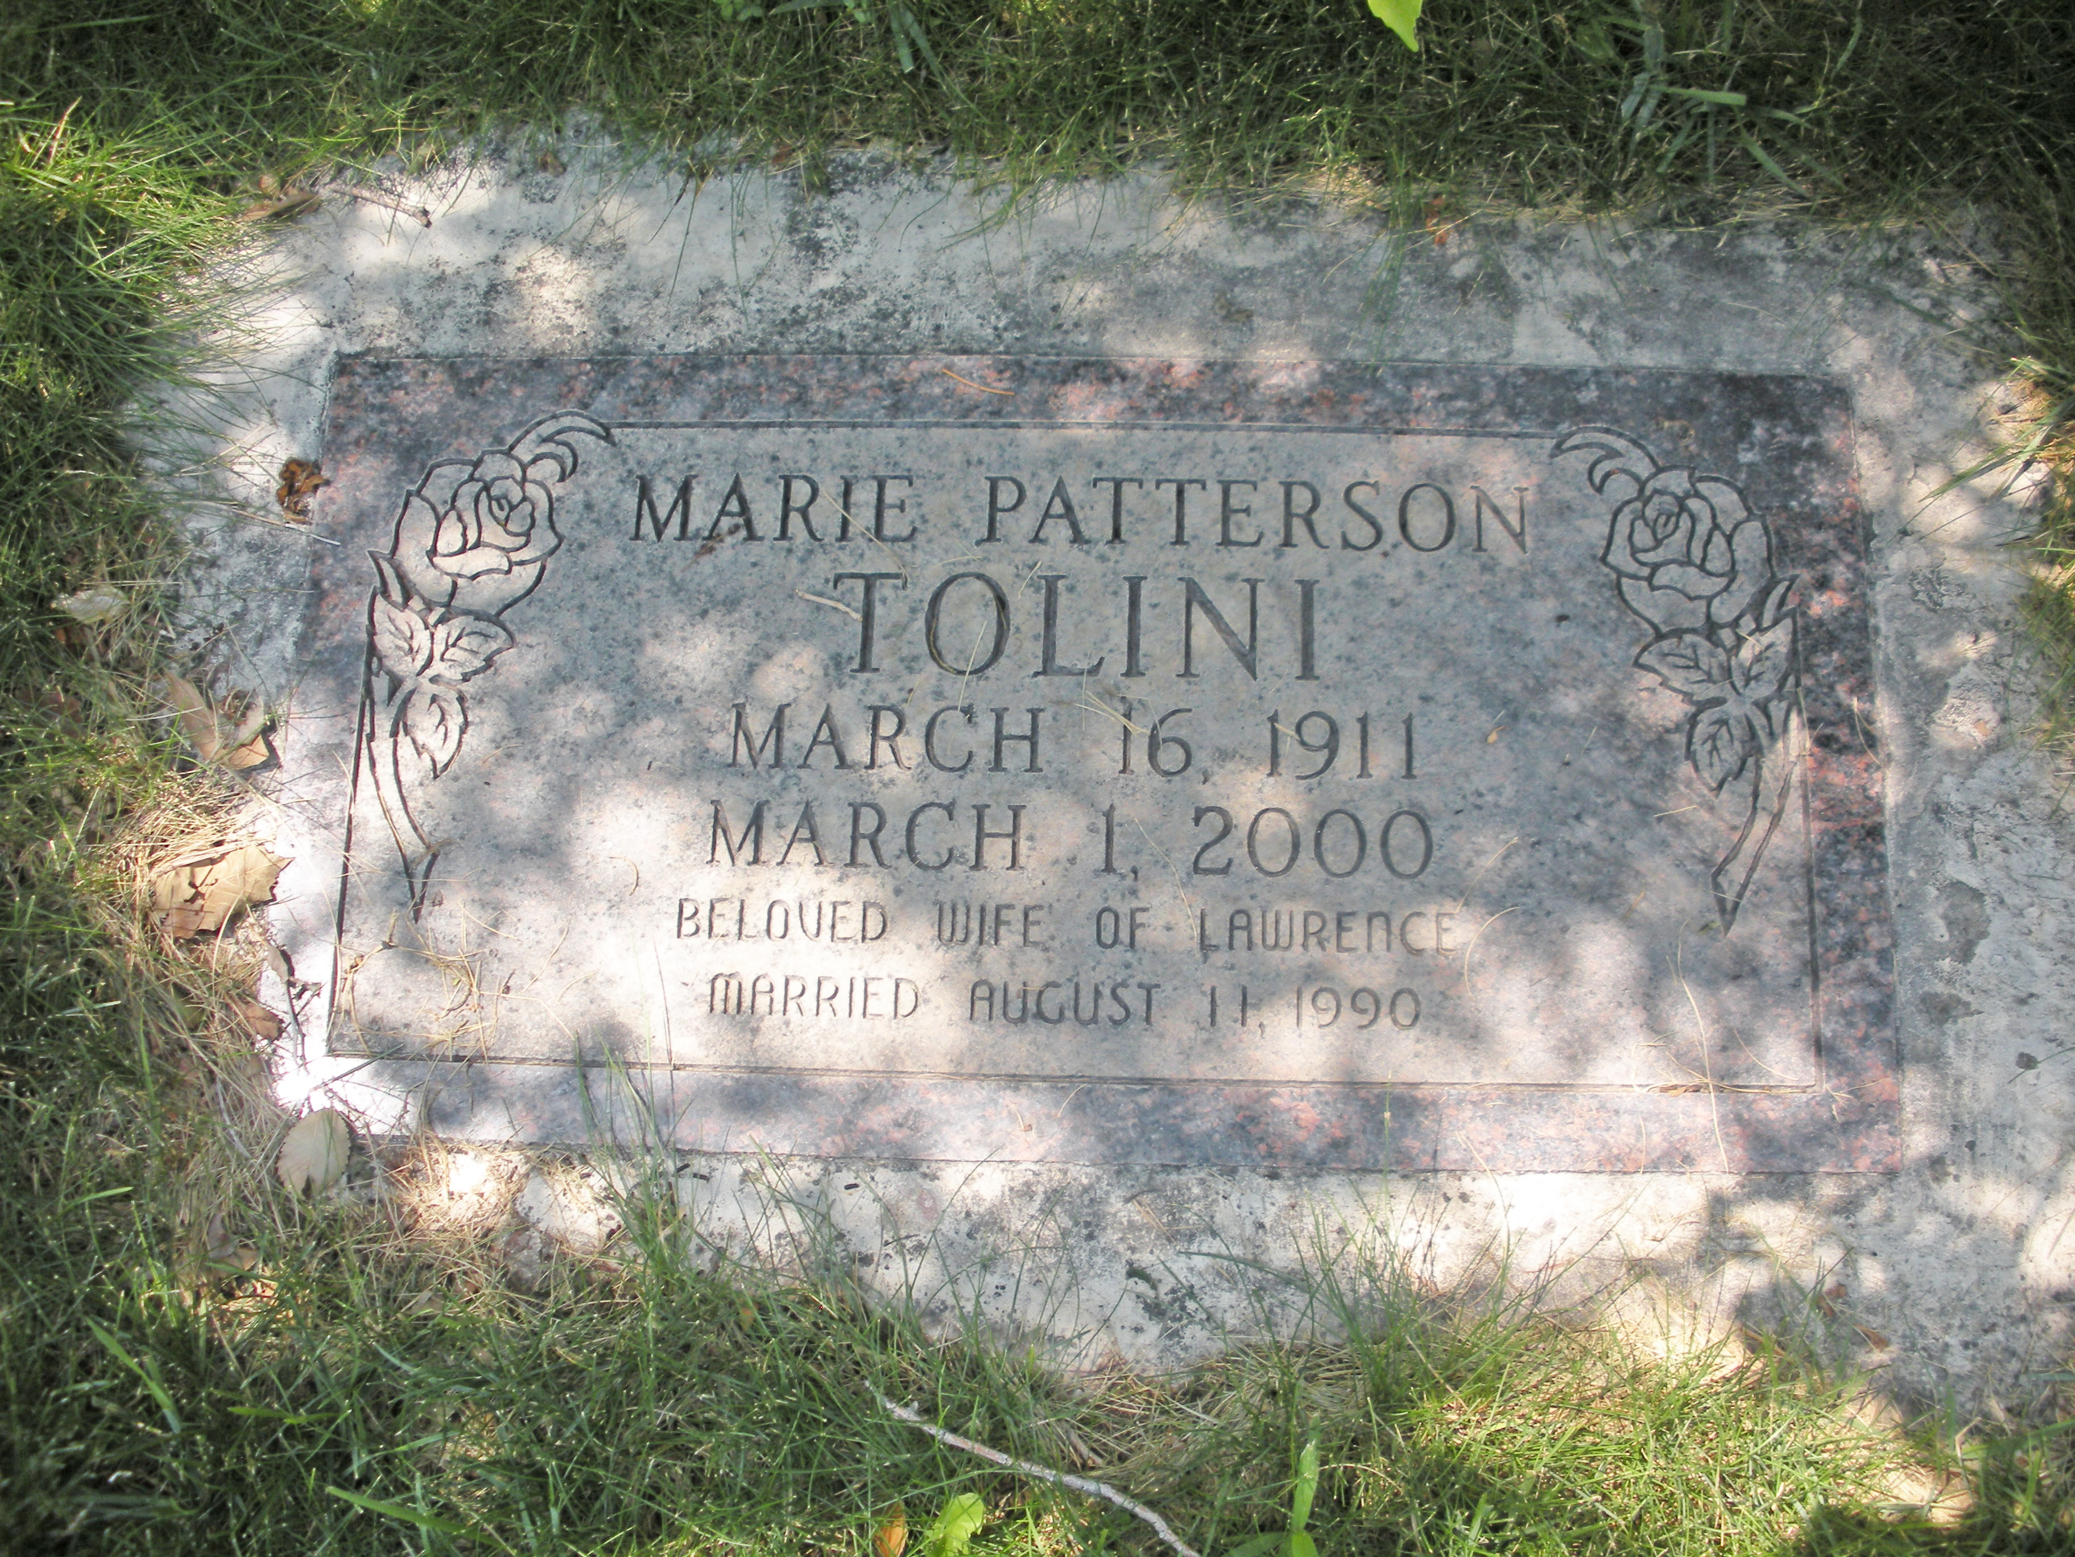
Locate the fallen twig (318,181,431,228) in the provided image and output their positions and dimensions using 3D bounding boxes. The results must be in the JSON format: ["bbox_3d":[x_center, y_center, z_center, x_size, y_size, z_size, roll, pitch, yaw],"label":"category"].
[{"bbox_3d":[-0.270,-0.236,0.860,0.047,0.006,0.009,18,78,5],"label":"fallen twig"}]

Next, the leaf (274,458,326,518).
[{"bbox_3d":[-0.292,-0.114,0.830,0.019,0.012,0.022,14,78,4],"label":"leaf"}]

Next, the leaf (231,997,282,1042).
[{"bbox_3d":[-0.294,0.090,0.786,0.023,0.008,0.008,29,80,7],"label":"leaf"}]

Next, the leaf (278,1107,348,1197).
[{"bbox_3d":[-0.267,0.138,0.774,0.026,0.010,0.029,-12,77,-1],"label":"leaf"}]

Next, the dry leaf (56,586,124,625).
[{"bbox_3d":[-0.372,-0.067,0.823,0.024,0.008,0.014,-22,78,-4],"label":"dry leaf"}]

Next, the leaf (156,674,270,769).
[{"bbox_3d":[-0.315,-0.023,0.807,0.033,0.018,0.042,-12,77,-2],"label":"leaf"}]

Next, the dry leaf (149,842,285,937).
[{"bbox_3d":[-0.308,0.043,0.794,0.048,0.014,0.027,-18,78,-3],"label":"dry leaf"}]

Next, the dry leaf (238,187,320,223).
[{"bbox_3d":[-0.310,-0.234,0.857,0.032,0.012,0.013,-4,77,0],"label":"dry leaf"}]

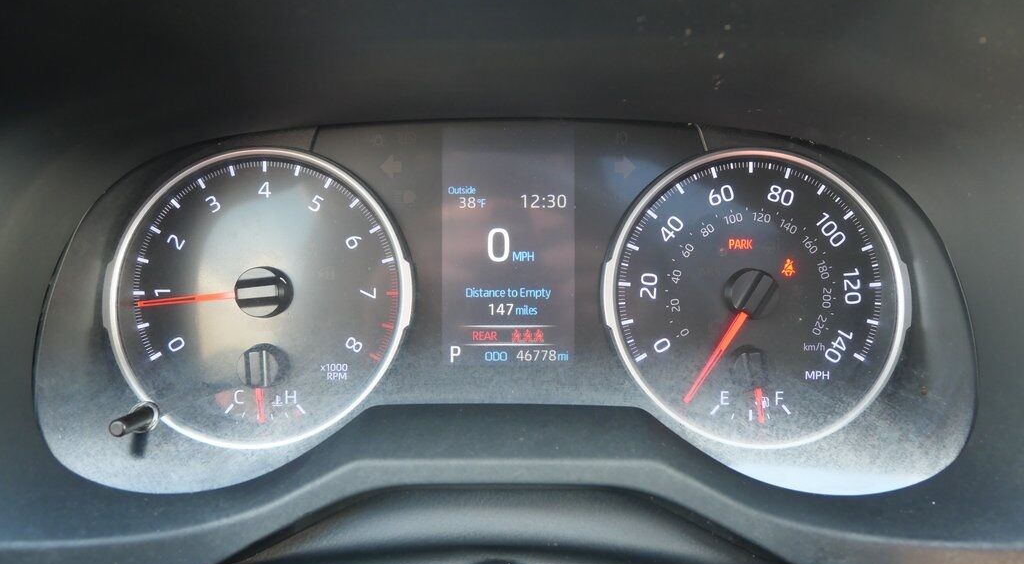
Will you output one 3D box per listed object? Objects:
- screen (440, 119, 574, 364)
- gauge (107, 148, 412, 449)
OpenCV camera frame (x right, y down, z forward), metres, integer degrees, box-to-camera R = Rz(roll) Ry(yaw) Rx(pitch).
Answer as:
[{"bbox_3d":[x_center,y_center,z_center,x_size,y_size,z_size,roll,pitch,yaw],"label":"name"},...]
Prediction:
[{"bbox_3d":[-0.002,-0.014,0.277,0.052,0.094,0.010,0,1,-1],"label":"screen"},{"bbox_3d":[-0.096,0.006,0.269,0.115,0.112,0.020,0,1,-1],"label":"gauge"}]

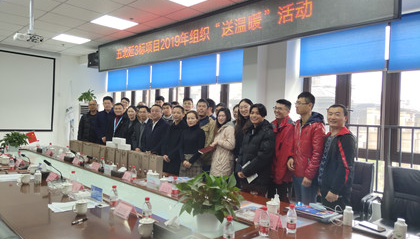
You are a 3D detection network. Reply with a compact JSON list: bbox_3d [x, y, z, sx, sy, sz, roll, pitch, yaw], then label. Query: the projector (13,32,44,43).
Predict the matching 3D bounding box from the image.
[{"bbox_3d":[-2.281,-1.027,4.440,0.320,0.105,0.250,4,-2,-42],"label":"projector"}]

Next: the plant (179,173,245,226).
[{"bbox_3d":[-0.006,0.533,2.336,0.430,0.360,0.420,1,-1,0],"label":"plant"}]

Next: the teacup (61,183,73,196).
[{"bbox_3d":[-1.301,0.618,3.184,0.110,0.122,0.088,4,-2,-42],"label":"teacup"}]

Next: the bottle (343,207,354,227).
[{"bbox_3d":[0.967,0.673,2.454,0.068,0.130,0.068,1,-1,21],"label":"bottle"}]

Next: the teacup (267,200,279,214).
[{"bbox_3d":[0.472,0.671,2.632,0.090,0.113,0.100,2,-1,-44],"label":"teacup"}]

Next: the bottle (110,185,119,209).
[{"bbox_3d":[-0.742,0.610,2.743,0.061,0.180,0.061,2,-1,-15],"label":"bottle"}]

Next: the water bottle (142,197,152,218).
[{"bbox_3d":[-0.425,0.622,2.399,0.063,0.178,0.063,3,-1,-9],"label":"water bottle"}]

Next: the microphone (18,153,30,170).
[{"bbox_3d":[-2.602,0.577,4.929,0.170,0.200,0.110,2,-1,-44],"label":"microphone"}]

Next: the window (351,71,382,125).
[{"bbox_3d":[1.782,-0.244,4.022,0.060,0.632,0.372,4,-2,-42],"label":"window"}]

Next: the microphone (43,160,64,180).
[{"bbox_3d":[-1.687,0.563,3.816,0.240,0.250,0.110,2,-1,-44],"label":"microphone"}]

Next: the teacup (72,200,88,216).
[{"bbox_3d":[-0.946,0.639,2.573,0.112,0.108,0.086,2,-1,-20],"label":"teacup"}]

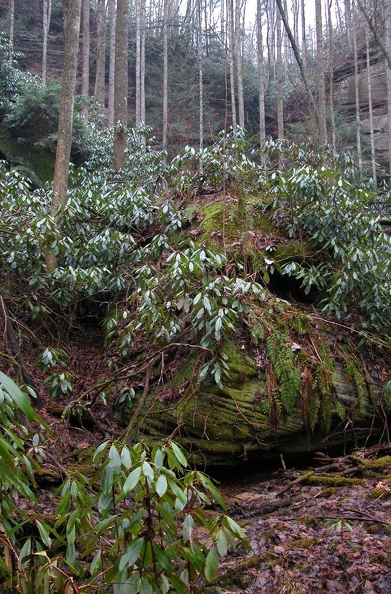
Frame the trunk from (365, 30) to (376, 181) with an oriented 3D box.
[{"bbox_3d":[5.237,-5.734,17.416,0.090,5.320,0.090,0,-9,0],"label":"trunk"}]

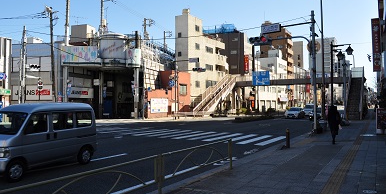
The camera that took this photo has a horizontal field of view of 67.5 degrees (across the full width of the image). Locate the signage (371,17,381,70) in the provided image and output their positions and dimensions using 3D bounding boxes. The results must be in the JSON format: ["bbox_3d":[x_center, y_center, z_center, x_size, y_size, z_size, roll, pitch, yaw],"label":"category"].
[{"bbox_3d":[15.804,-4.516,25.000,0.680,4.550,0.250,-1,-2,33],"label":"signage"}]

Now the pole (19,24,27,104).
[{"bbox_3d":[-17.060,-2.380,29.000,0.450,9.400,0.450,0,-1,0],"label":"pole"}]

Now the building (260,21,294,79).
[{"bbox_3d":[28.300,-9.700,97.000,9.000,27.500,11.500,-1,-2,31],"label":"building"}]

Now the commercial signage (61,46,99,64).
[{"bbox_3d":[-12.300,-4.580,31.500,4.000,1.850,0.250,0,-1,0],"label":"commercial signage"}]

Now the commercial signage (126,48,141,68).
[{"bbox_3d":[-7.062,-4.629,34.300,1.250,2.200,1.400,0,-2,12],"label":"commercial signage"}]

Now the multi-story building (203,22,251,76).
[{"bbox_3d":[7.955,-6.205,69.271,11.000,19.400,7.000,-1,-2,24],"label":"multi-story building"}]

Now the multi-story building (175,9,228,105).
[{"bbox_3d":[1.541,-5.085,50.769,3.800,16.200,12.800,-1,-2,33],"label":"multi-story building"}]

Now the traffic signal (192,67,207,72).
[{"bbox_3d":[0.697,-2.950,31.000,1.300,0.450,0.420,-1,-2,33],"label":"traffic signal"}]

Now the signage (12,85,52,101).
[{"bbox_3d":[-17.770,-0.410,32.000,4.400,1.720,0.200,0,-1,3],"label":"signage"}]

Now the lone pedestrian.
[{"bbox_3d":[5.930,1.170,12.200,0.560,1.620,0.420,-1,-2,32],"label":"lone pedestrian"}]

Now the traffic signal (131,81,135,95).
[{"bbox_3d":[-6.420,-0.910,30.800,0.450,1.400,0.400,-1,-2,30],"label":"traffic signal"}]

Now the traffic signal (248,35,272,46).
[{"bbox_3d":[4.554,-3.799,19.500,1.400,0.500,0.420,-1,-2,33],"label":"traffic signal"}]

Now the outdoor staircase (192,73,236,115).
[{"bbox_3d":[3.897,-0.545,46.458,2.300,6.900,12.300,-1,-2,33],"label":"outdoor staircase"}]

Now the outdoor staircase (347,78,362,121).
[{"bbox_3d":[19.300,-0.200,34.200,1.650,5.400,10.800,-1,-2,31],"label":"outdoor staircase"}]

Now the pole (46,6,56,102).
[{"bbox_3d":[-14.640,-3.530,30.000,0.700,11.700,0.600,0,-1,0],"label":"pole"}]

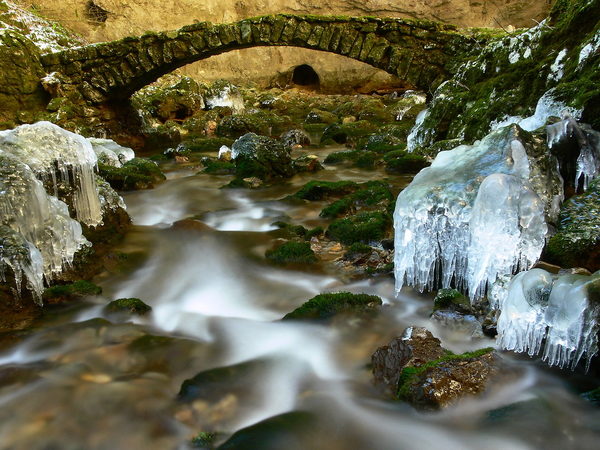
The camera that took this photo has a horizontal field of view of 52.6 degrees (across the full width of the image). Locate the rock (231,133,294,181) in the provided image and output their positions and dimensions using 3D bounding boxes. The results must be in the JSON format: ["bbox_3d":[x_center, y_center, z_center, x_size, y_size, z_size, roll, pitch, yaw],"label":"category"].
[{"bbox_3d":[-0.430,-0.779,6.950,0.710,0.500,0.600,-1,16,0],"label":"rock"}]

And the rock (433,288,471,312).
[{"bbox_3d":[0.861,0.428,3.450,0.209,0.113,0.177,3,12,14],"label":"rock"}]

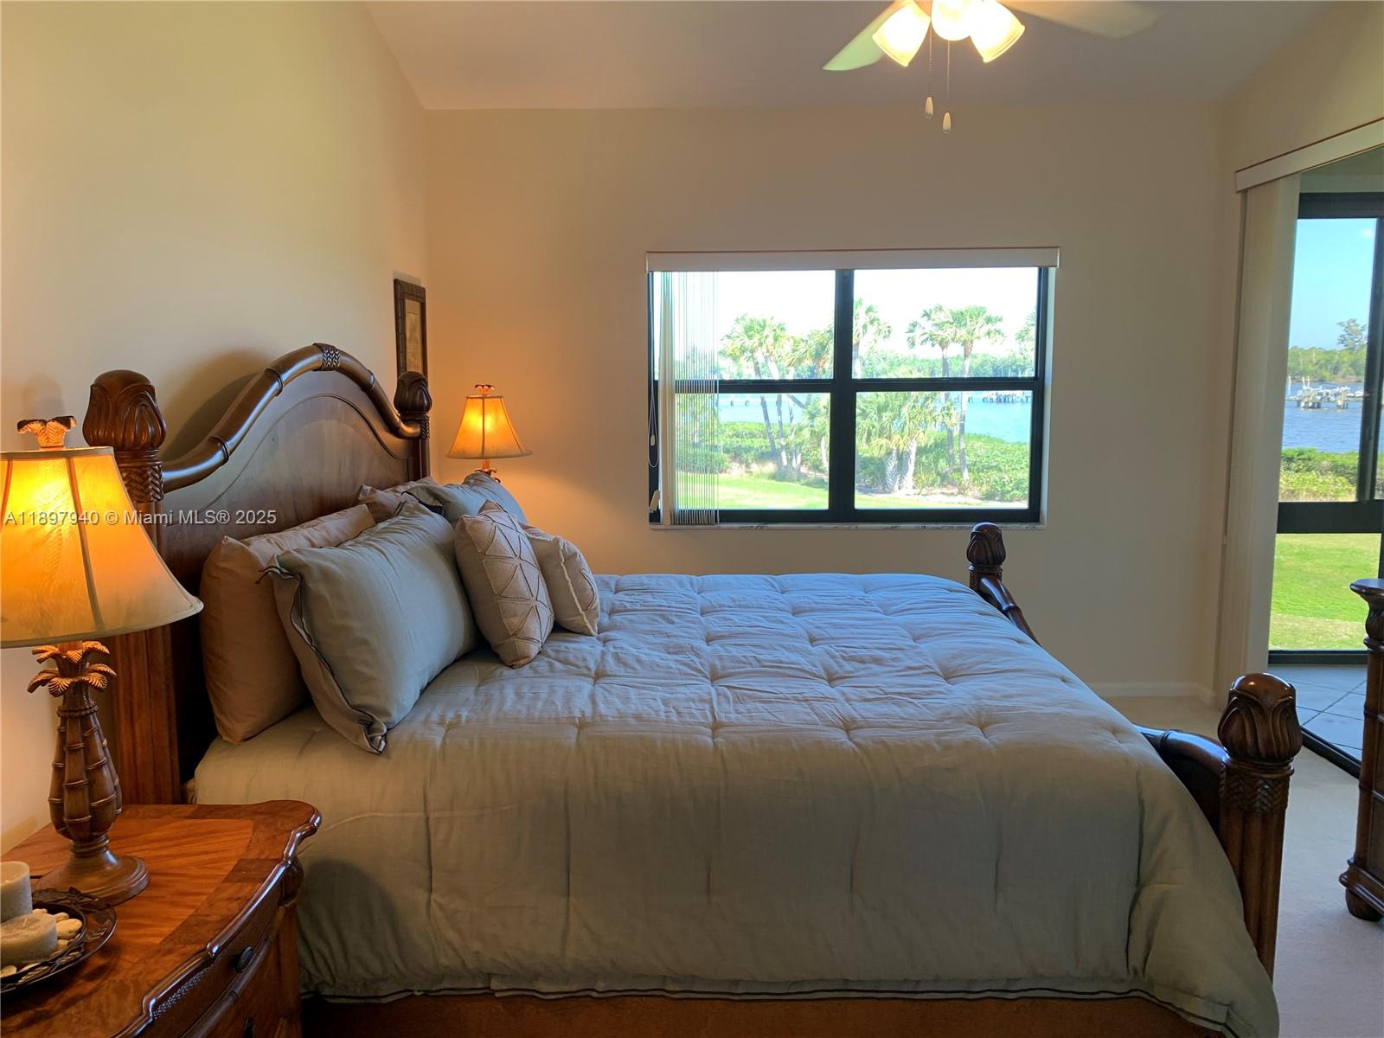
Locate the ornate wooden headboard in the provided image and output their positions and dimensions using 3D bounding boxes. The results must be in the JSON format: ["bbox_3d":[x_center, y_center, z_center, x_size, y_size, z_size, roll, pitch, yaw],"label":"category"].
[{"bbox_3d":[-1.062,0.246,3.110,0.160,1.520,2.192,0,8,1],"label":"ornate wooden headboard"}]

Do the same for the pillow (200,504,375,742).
[{"bbox_3d":[-0.943,0.196,2.634,0.200,0.460,0.880,-7,8,2],"label":"pillow"}]

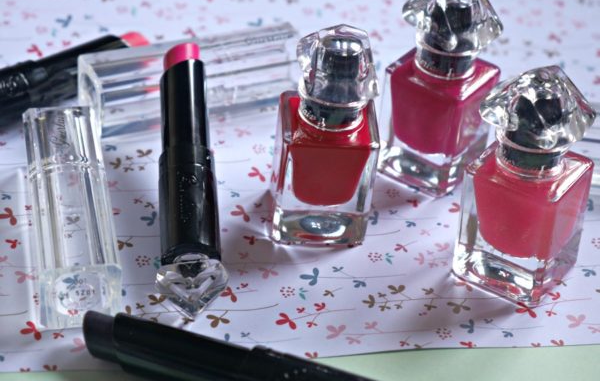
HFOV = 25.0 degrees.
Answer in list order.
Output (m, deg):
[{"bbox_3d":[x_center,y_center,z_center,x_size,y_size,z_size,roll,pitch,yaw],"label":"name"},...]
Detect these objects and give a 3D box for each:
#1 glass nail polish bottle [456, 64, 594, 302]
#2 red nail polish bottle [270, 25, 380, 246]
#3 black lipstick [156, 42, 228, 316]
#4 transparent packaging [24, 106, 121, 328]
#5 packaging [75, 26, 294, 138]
[{"bbox_3d":[0.066,-0.005,0.384,0.029,0.065,0.029,23,36,25],"label":"glass nail polish bottle"},{"bbox_3d":[0.008,-0.018,0.397,0.027,0.065,0.031,2,32,-5],"label":"red nail polish bottle"},{"bbox_3d":[-0.033,-0.006,0.399,0.019,0.017,0.107,1,47,-8],"label":"black lipstick"},{"bbox_3d":[-0.066,0.006,0.389,0.021,0.021,0.082,-3,33,-13],"label":"transparent packaging"},{"bbox_3d":[-0.034,-0.039,0.466,0.082,0.021,0.021,-13,37,-27],"label":"packaging"}]

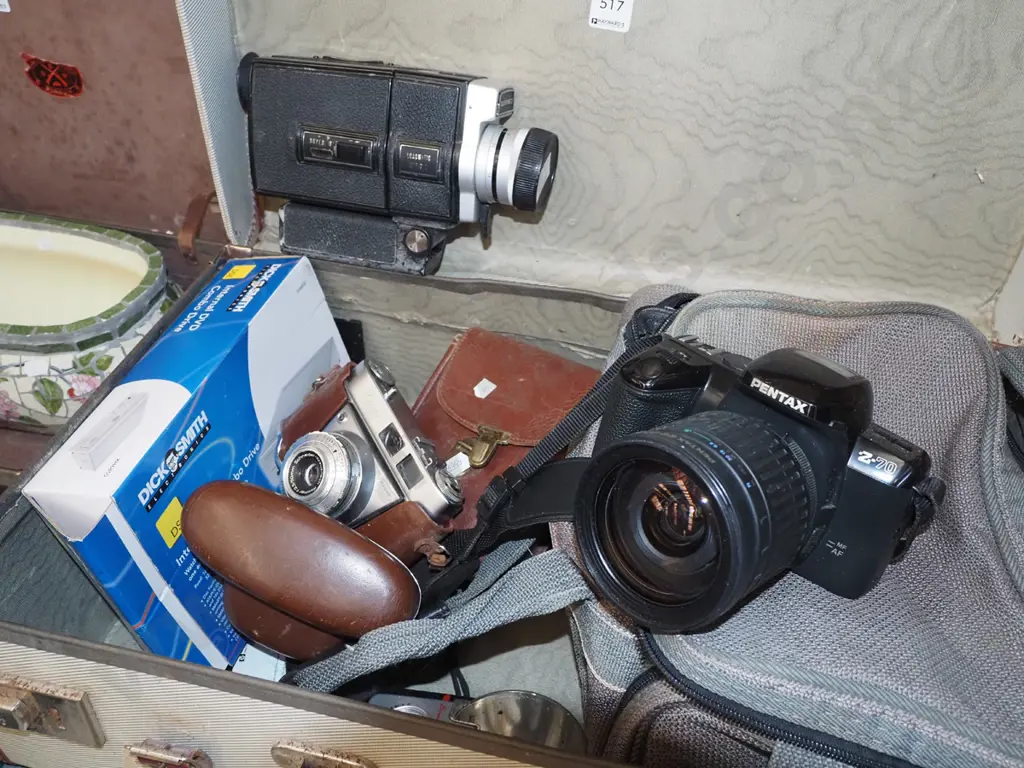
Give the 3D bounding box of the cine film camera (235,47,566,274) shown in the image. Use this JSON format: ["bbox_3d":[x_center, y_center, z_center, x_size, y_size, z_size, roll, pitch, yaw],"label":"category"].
[{"bbox_3d":[-0.088,-0.159,0.614,0.250,0.146,0.058,12,23,14],"label":"cine film camera"}]

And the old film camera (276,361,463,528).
[{"bbox_3d":[-0.098,0.054,0.552,0.078,0.086,0.122,7,43,-57],"label":"old film camera"}]

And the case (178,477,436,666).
[{"bbox_3d":[-0.115,0.102,0.455,0.132,0.072,0.066,19,44,19],"label":"case"}]

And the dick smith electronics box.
[{"bbox_3d":[-0.194,0.043,0.577,0.061,0.157,0.240,0,39,18],"label":"dick smith electronics box"}]

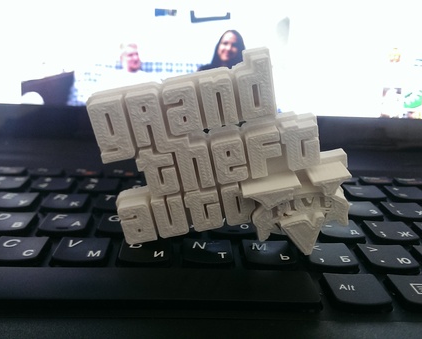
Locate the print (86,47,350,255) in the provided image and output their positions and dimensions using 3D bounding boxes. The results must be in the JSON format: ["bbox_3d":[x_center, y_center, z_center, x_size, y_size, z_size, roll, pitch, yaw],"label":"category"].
[{"bbox_3d":[0.005,-0.001,0.130,0.071,0.061,0.013,-10,24,1],"label":"print"}]

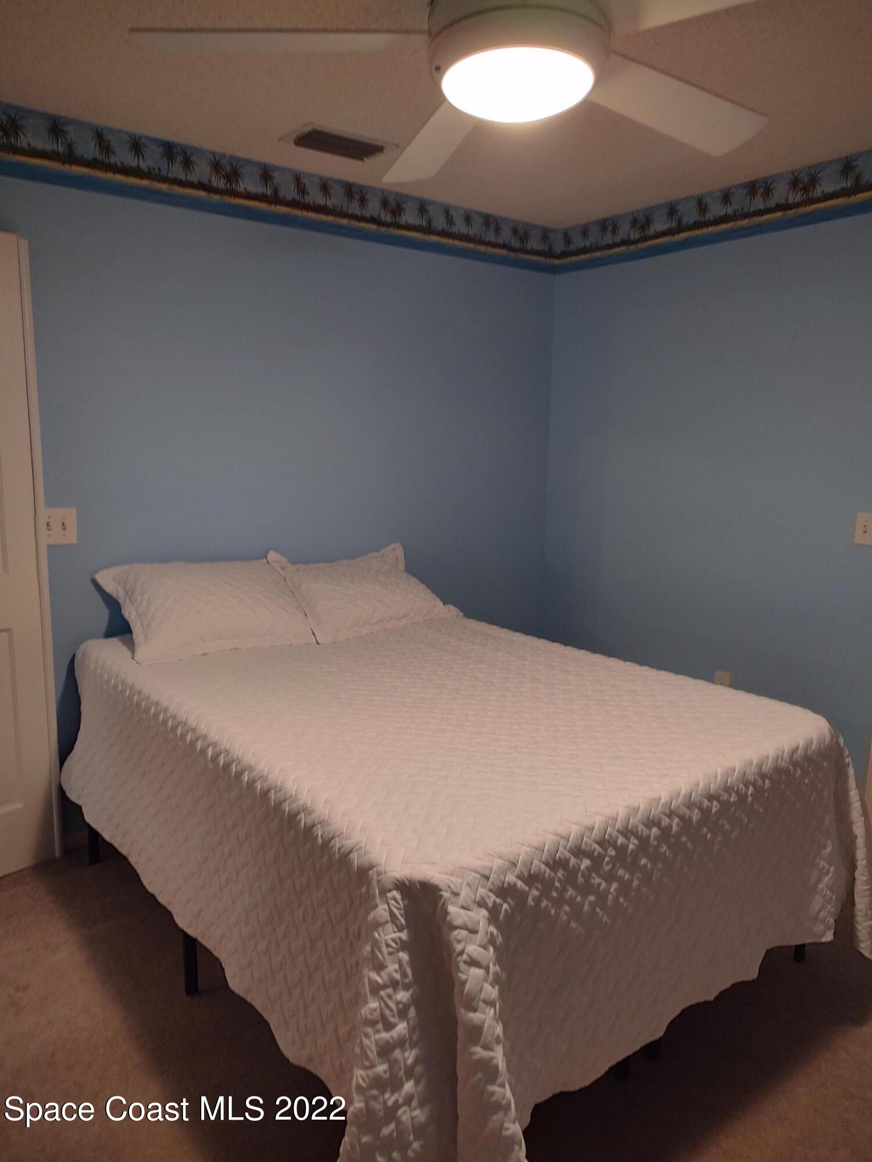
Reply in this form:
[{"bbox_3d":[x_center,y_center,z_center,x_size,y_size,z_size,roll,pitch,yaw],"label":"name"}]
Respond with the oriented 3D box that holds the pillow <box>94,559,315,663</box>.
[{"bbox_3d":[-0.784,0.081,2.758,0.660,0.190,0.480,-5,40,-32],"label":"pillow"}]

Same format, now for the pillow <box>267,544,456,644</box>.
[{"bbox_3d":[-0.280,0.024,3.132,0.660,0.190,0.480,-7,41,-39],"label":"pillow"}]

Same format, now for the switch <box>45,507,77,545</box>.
[{"bbox_3d":[-1.242,-0.178,2.651,0.118,0.118,0.014,-6,12,-35],"label":"switch"}]

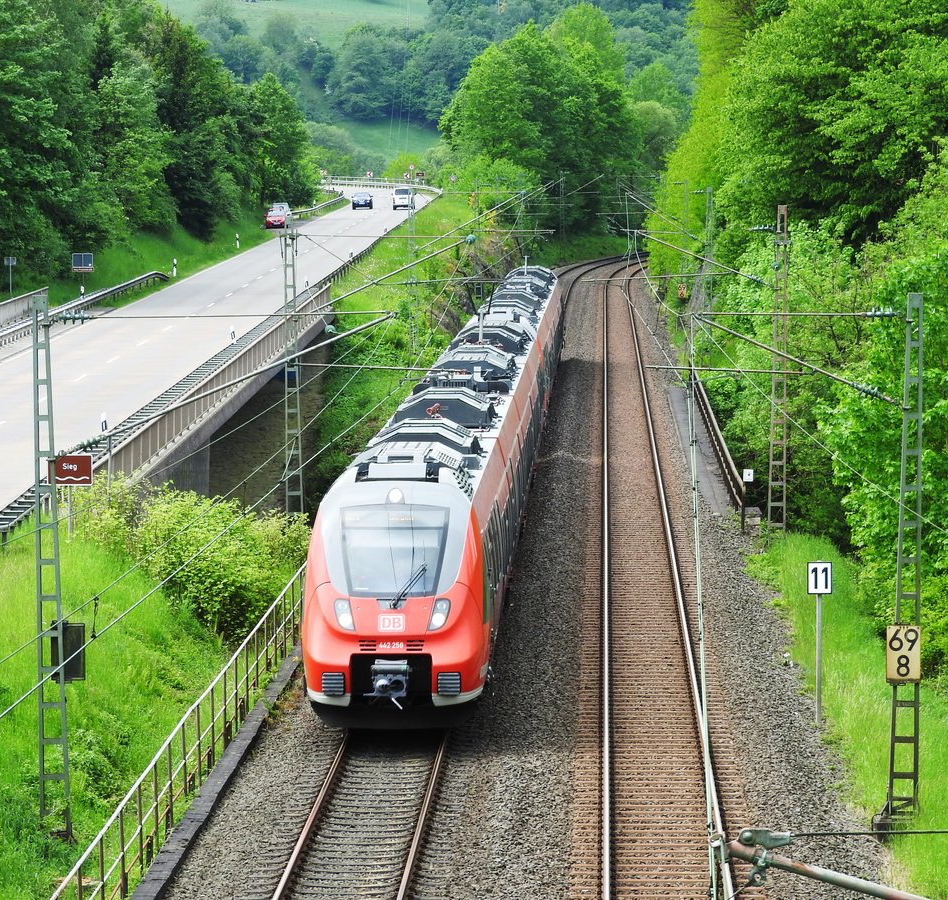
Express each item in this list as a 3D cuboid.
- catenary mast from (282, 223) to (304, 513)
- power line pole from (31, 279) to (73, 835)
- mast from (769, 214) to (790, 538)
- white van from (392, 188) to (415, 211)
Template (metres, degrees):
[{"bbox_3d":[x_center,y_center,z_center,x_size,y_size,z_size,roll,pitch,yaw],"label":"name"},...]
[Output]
[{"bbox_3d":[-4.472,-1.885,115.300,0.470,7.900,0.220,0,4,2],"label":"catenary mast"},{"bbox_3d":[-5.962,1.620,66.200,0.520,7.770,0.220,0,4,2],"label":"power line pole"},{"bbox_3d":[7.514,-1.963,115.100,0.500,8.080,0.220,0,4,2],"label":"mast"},{"bbox_3d":[-6.406,-23.045,429.500,1.930,1.980,4.950,0,4,1],"label":"white van"}]

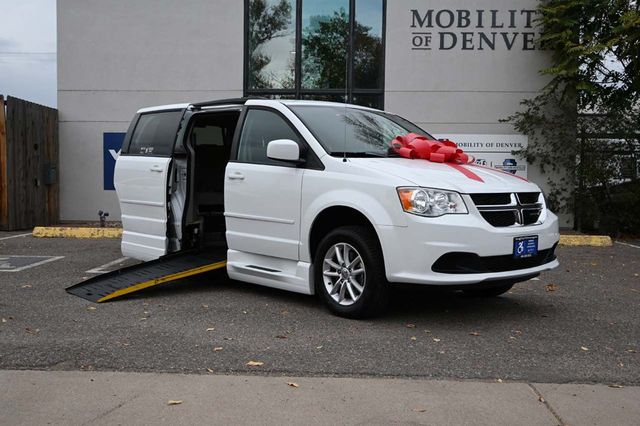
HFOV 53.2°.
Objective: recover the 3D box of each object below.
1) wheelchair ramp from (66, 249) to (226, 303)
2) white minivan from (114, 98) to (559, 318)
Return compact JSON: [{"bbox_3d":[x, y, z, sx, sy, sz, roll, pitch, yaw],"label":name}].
[{"bbox_3d":[-1.520,0.544,5.904,1.420,0.110,0.730,-14,12,-39],"label":"wheelchair ramp"},{"bbox_3d":[-0.170,-0.210,6.457,2.040,1.800,5.150,-2,4,-41],"label":"white minivan"}]

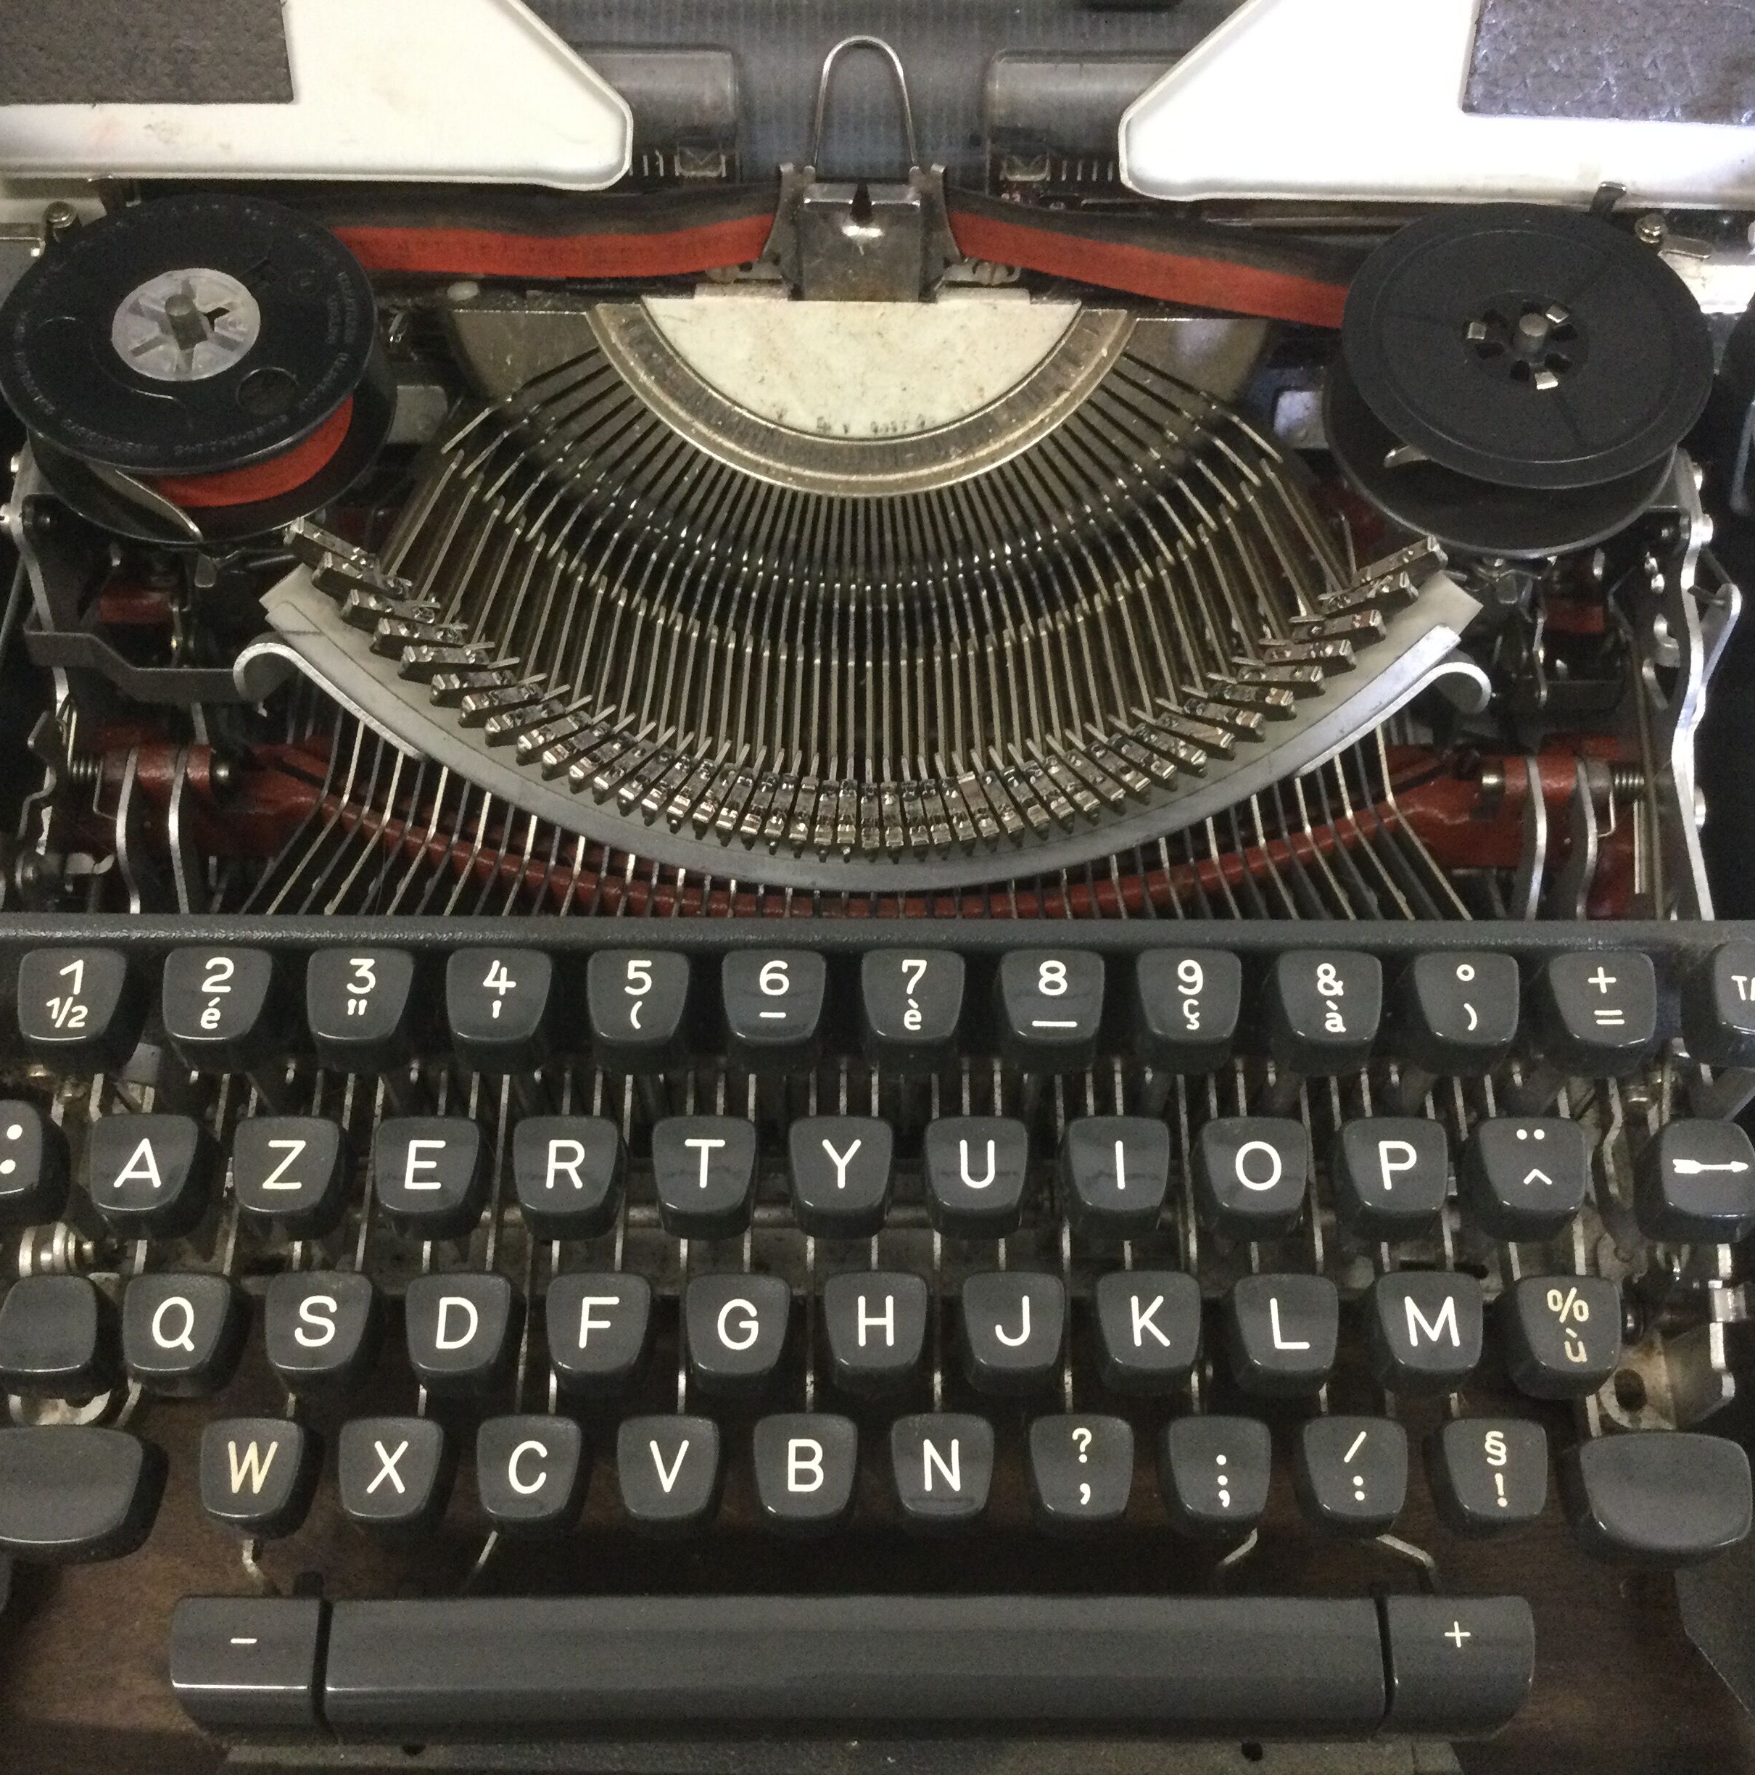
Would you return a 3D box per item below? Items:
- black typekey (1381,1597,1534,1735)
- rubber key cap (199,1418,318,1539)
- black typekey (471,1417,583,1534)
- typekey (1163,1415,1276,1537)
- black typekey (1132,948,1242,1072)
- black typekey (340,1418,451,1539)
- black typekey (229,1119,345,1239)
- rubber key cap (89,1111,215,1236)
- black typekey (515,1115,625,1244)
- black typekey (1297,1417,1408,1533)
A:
[{"bbox_3d":[0.080,0.108,0.293,0.020,0.011,0.017,0,62,0],"label":"black typekey"},{"bbox_3d":[-0.086,0.082,0.295,0.014,0.011,0.014,0,62,0],"label":"rubber key cap"},{"bbox_3d":[-0.049,0.082,0.295,0.015,0.009,0.015,0,62,-1],"label":"black typekey"},{"bbox_3d":[0.048,0.083,0.299,0.015,0.010,0.015,1,62,-2],"label":"typekey"},{"bbox_3d":[0.043,0.017,0.294,0.015,0.009,0.014,0,61,0],"label":"black typekey"},{"bbox_3d":[-0.067,0.082,0.295,0.015,0.009,0.015,0,62,-1],"label":"black typekey"},{"bbox_3d":[-0.081,0.040,0.294,0.014,0.011,0.014,0,62,0],"label":"black typekey"},{"bbox_3d":[-0.100,0.040,0.292,0.014,0.010,0.014,0,62,-1],"label":"rubber key cap"},{"bbox_3d":[-0.043,0.040,0.293,0.014,0.010,0.014,0,62,-1],"label":"black typekey"},{"bbox_3d":[0.067,0.083,0.300,0.015,0.010,0.015,1,62,-2],"label":"black typekey"}]

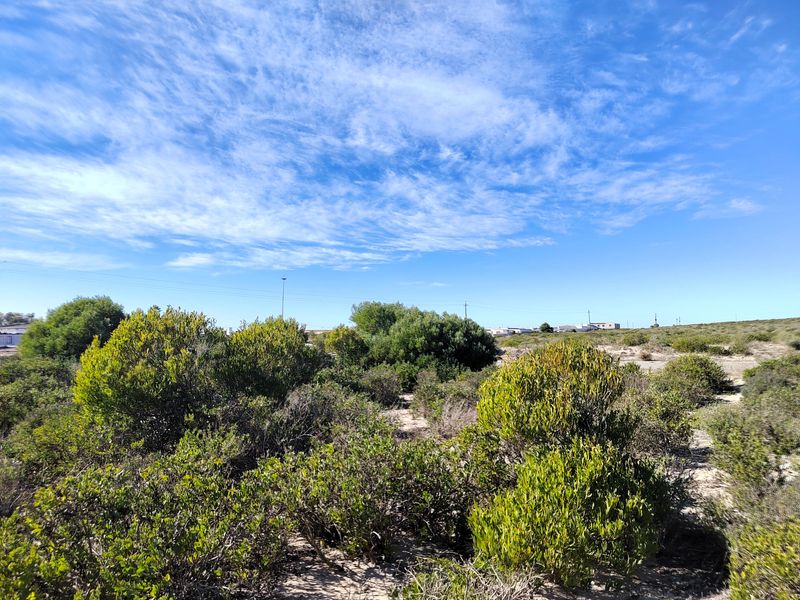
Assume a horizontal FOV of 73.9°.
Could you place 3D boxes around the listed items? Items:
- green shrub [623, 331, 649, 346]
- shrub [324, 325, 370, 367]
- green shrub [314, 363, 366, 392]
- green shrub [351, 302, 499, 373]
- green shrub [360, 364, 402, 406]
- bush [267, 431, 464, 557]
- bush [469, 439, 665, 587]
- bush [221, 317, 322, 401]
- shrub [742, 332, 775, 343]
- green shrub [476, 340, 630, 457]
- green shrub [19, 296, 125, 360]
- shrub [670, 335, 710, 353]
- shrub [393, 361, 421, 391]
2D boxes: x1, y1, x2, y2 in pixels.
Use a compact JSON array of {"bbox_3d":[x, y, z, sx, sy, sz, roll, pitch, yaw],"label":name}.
[{"bbox_3d":[16.795,2.780,37.904,1.900,1.150,1.800,-1,-3,24],"label":"green shrub"},{"bbox_3d":[-1.906,1.777,18.931,1.600,1.750,1.600,0,-3,-6],"label":"shrub"},{"bbox_3d":[-1.399,1.823,12.500,1.250,0.750,1.100,0,-3,0],"label":"green shrub"},{"bbox_3d":[0.922,1.449,20.000,5.500,2.700,4.500,0,-3,0],"label":"green shrub"},{"bbox_3d":[-0.397,1.796,11.418,0.920,0.880,0.900,0,-3,-2],"label":"green shrub"},{"bbox_3d":[-0.279,1.424,4.178,1.550,0.820,1.300,0,-3,-4],"label":"bush"},{"bbox_3d":[1.182,1.450,3.750,1.350,0.880,1.200,0,-3,0],"label":"bush"},{"bbox_3d":[-2.680,1.211,11.000,2.200,1.750,2.000,0,-3,0],"label":"bush"},{"bbox_3d":[28.264,2.902,41.904,2.400,0.850,2.000,-2,-4,34],"label":"shrub"},{"bbox_3d":[1.803,1.208,6.243,1.800,1.480,1.600,-1,-3,16],"label":"green shrub"},{"bbox_3d":[-15.379,1.435,24.959,5.100,3.100,4.500,2,-4,-32],"label":"green shrub"},{"bbox_3d":[16.397,2.484,30.000,2.300,1.050,2.000,0,-3,0],"label":"shrub"},{"bbox_3d":[0.161,1.887,13.200,0.750,0.750,0.750,0,-3,0],"label":"shrub"}]

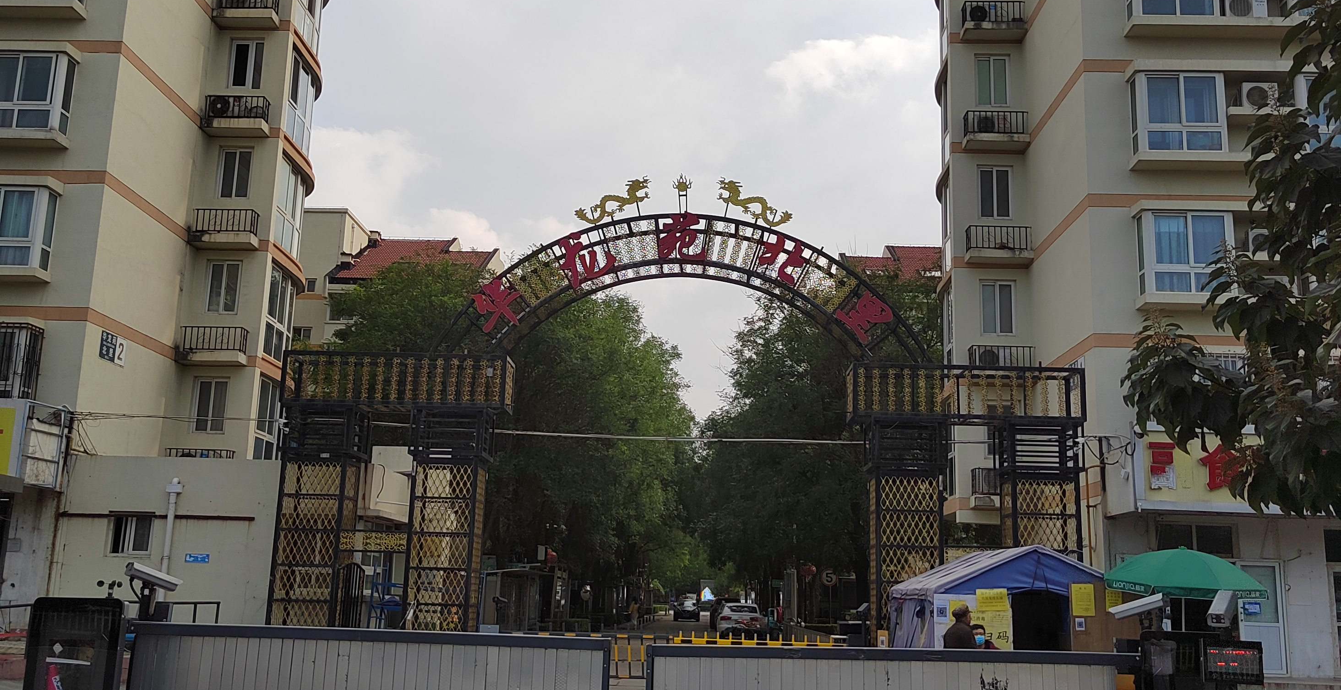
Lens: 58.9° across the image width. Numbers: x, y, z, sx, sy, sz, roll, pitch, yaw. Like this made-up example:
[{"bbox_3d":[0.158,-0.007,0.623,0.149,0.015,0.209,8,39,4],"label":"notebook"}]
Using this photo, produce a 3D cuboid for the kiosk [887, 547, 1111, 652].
[{"bbox_3d":[4.989,4.268,17.455,2.900,2.480,3.050,2,-11,0],"label":"kiosk"}]

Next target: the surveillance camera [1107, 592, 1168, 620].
[{"bbox_3d":[3.759,2.116,9.600,0.450,0.110,0.150,-23,-22,27],"label":"surveillance camera"}]

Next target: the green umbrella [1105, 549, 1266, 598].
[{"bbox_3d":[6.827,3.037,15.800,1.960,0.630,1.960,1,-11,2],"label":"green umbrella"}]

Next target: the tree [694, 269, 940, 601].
[{"bbox_3d":[3.775,3.067,30.867,6.200,10.420,6.200,1,-11,2],"label":"tree"}]

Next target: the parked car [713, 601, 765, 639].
[{"bbox_3d":[2.660,10.754,45.525,1.800,1.470,4.600,1,-11,2],"label":"parked car"}]

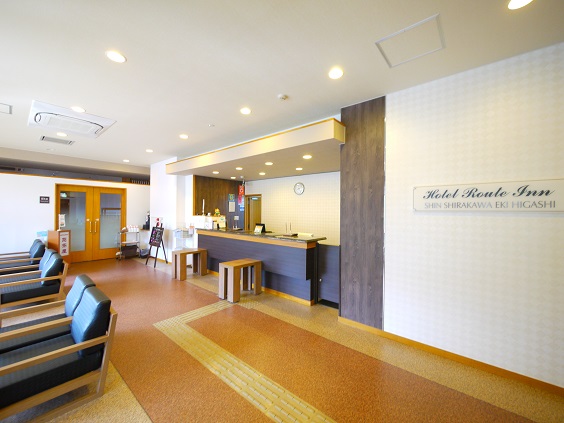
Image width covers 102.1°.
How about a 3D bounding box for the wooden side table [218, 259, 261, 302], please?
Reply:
[{"bbox_3d":[-0.753,1.235,4.207,0.400,0.611,0.663,1,0,40],"label":"wooden side table"}]

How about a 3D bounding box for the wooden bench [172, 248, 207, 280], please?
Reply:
[{"bbox_3d":[-2.173,1.226,5.399,0.385,0.604,0.676,1,0,40],"label":"wooden bench"}]

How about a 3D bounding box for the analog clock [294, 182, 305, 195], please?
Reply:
[{"bbox_3d":[0.447,-0.604,6.061,0.340,0.340,0.050,1,0,40],"label":"analog clock"}]

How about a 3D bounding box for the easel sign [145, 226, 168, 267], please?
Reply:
[{"bbox_3d":[-3.504,0.914,6.513,0.721,1.205,0.484,1,0,40],"label":"easel sign"}]

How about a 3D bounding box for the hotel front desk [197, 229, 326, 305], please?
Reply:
[{"bbox_3d":[-0.655,1.003,4.985,3.347,1.071,0.760,1,0,40],"label":"hotel front desk"}]

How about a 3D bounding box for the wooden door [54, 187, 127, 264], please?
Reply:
[{"bbox_3d":[-5.750,0.369,6.984,0.089,2.263,1.696,1,0,40],"label":"wooden door"}]

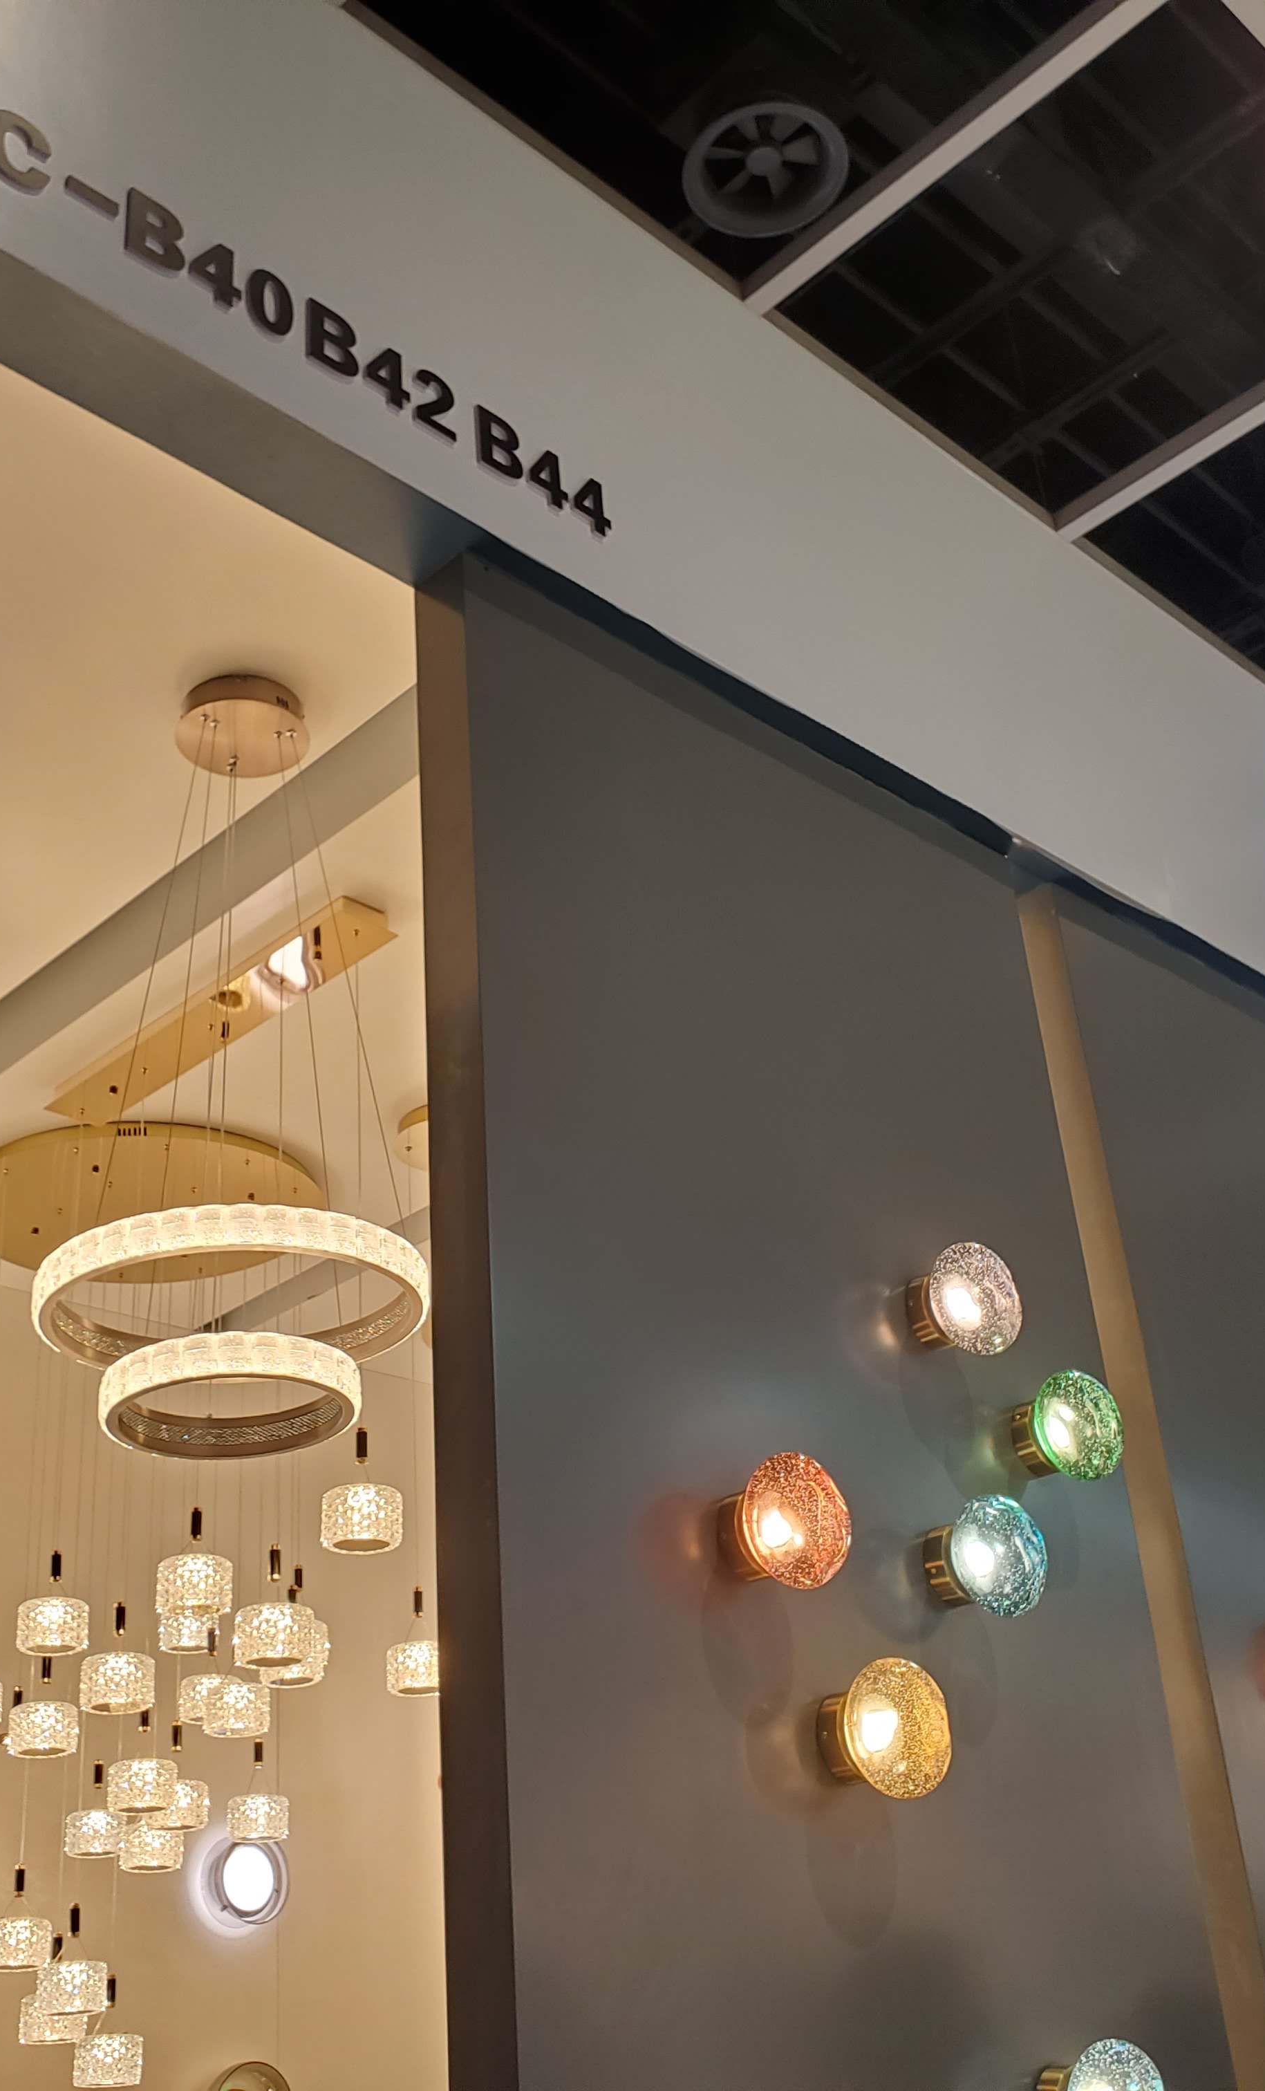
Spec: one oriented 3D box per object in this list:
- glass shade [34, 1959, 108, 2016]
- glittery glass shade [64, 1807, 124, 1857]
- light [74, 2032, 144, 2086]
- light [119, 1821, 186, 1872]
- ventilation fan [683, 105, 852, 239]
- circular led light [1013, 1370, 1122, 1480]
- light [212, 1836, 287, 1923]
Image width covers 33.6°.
[{"bbox_3d":[-1.016,1.706,3.792,0.122,0.082,0.122,21,-37,-40],"label":"glass shade"},{"bbox_3d":[-1.067,1.570,4.175,0.122,0.086,0.122,21,-37,-40],"label":"glittery glass shade"},{"bbox_3d":[-0.963,1.861,3.849,0.122,0.083,0.122,-4,-27,-2],"label":"light"},{"bbox_3d":[-0.904,1.515,3.946,0.114,0.073,0.114,-4,-28,-2],"label":"light"},{"bbox_3d":[0.523,-3.487,8.268,0.649,0.120,0.649,-4,-27,-2],"label":"ventilation fan"},{"bbox_3d":[0.568,0.501,2.720,0.147,0.147,0.118,21,-37,-40],"label":"circular led light"},{"bbox_3d":[-0.830,1.813,4.550,0.174,0.174,0.047,22,-38,-40],"label":"light"}]

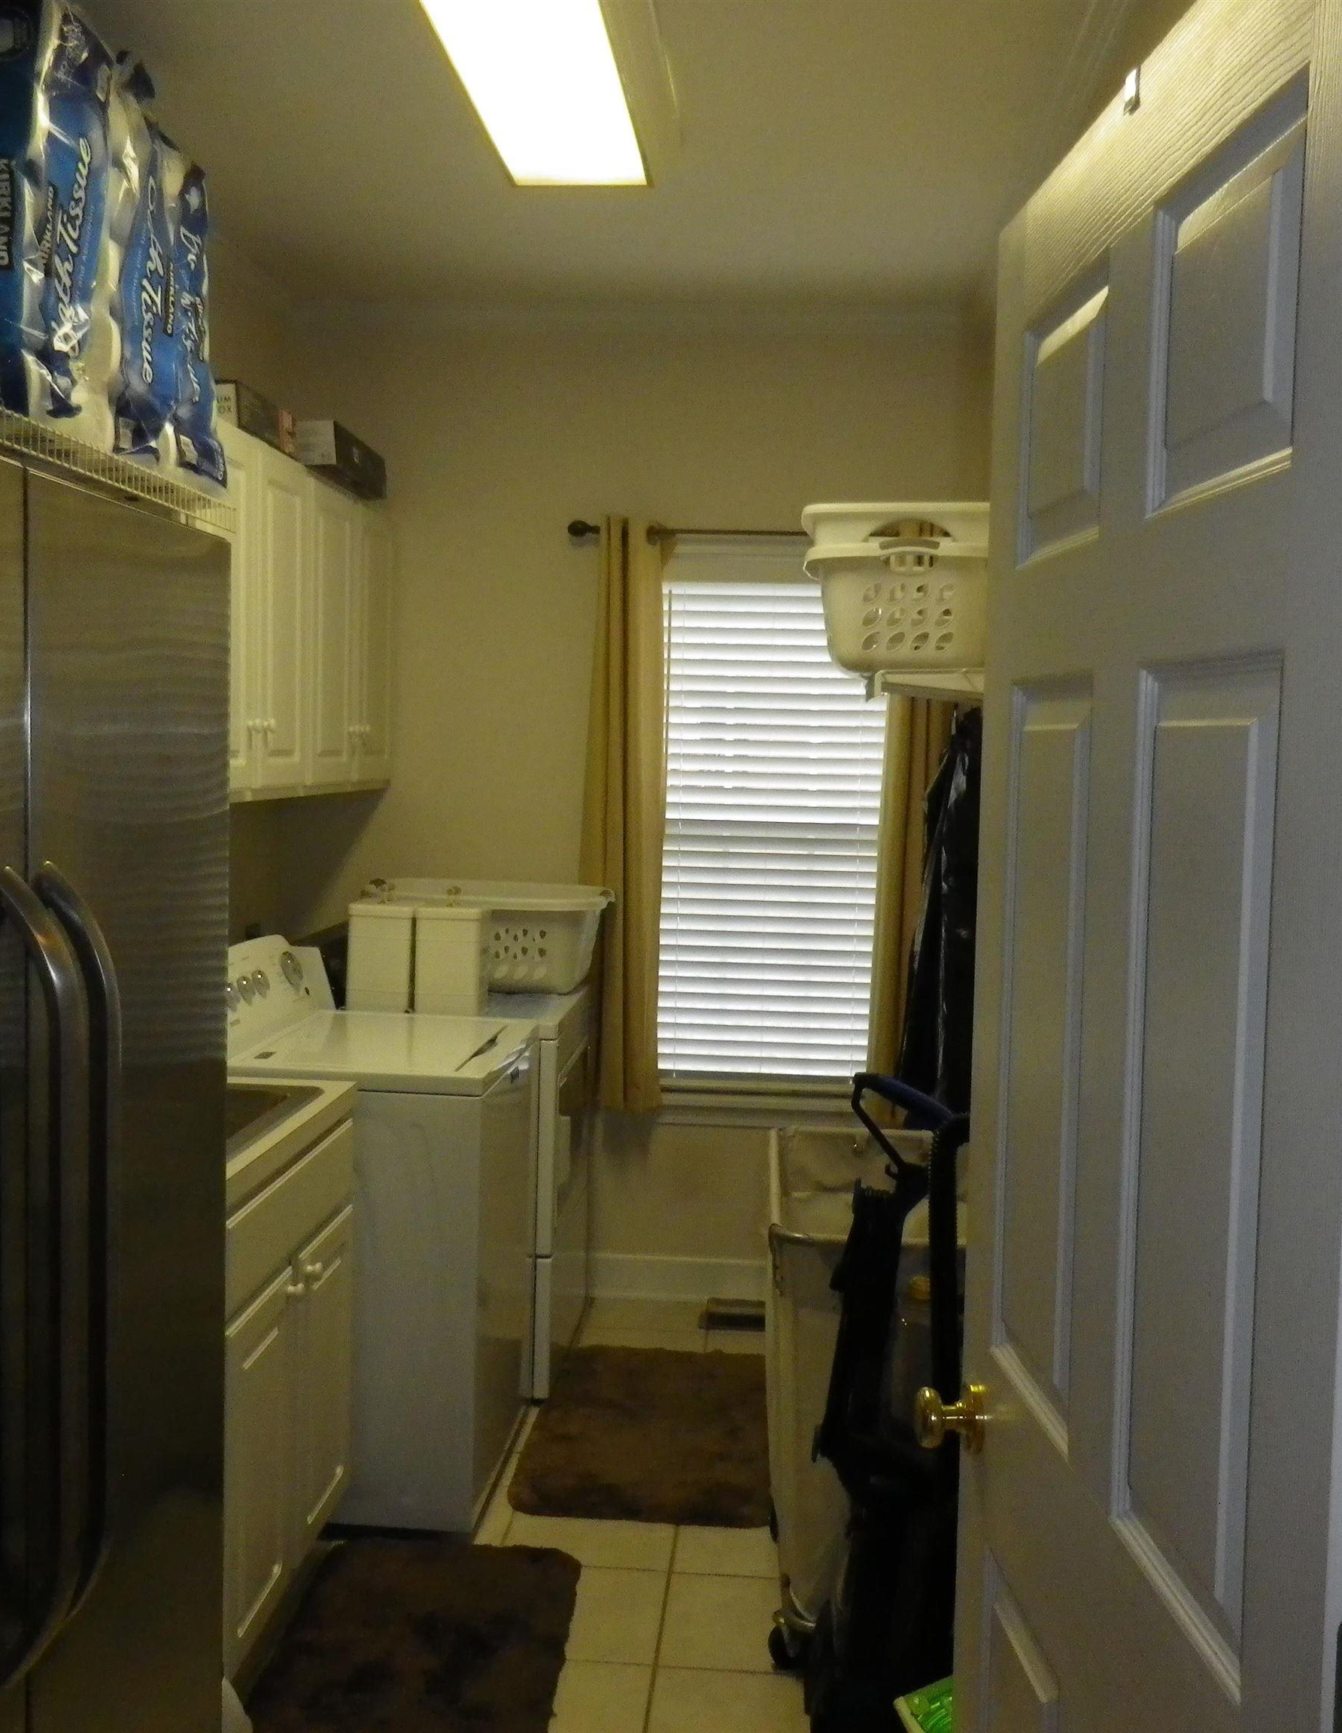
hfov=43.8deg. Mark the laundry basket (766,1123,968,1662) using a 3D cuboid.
[{"bbox_3d":[0.391,0.970,3.095,0.422,0.770,0.674,1,4,4],"label":"laundry basket"}]

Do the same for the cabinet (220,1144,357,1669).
[{"bbox_3d":[-0.936,0.903,2.874,0.604,0.880,0.765,1,4,4],"label":"cabinet"}]

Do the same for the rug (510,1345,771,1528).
[{"bbox_3d":[0.000,1.283,3.844,0.584,0.025,0.905,1,4,4],"label":"rug"}]

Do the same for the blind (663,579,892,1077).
[{"bbox_3d":[0.276,-0.100,4.589,0.659,1.423,0.050,1,4,4],"label":"blind"}]

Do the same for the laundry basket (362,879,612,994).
[{"bbox_3d":[-0.475,0.203,4.442,0.637,0.277,0.468,1,4,4],"label":"laundry basket"}]

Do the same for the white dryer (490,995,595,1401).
[{"bbox_3d":[-0.610,0.705,4.360,0.739,1.081,0.709,1,4,4],"label":"white dryer"}]

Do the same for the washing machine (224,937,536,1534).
[{"bbox_3d":[-0.693,0.743,3.651,0.692,1.102,0.699,1,4,4],"label":"washing machine"}]

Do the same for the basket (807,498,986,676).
[{"bbox_3d":[0.523,-0.608,3.852,0.455,0.367,0.624,1,4,4],"label":"basket"}]

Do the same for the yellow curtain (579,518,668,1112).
[{"bbox_3d":[-0.117,-0.128,4.556,0.231,1.620,0.111,1,4,4],"label":"yellow curtain"}]

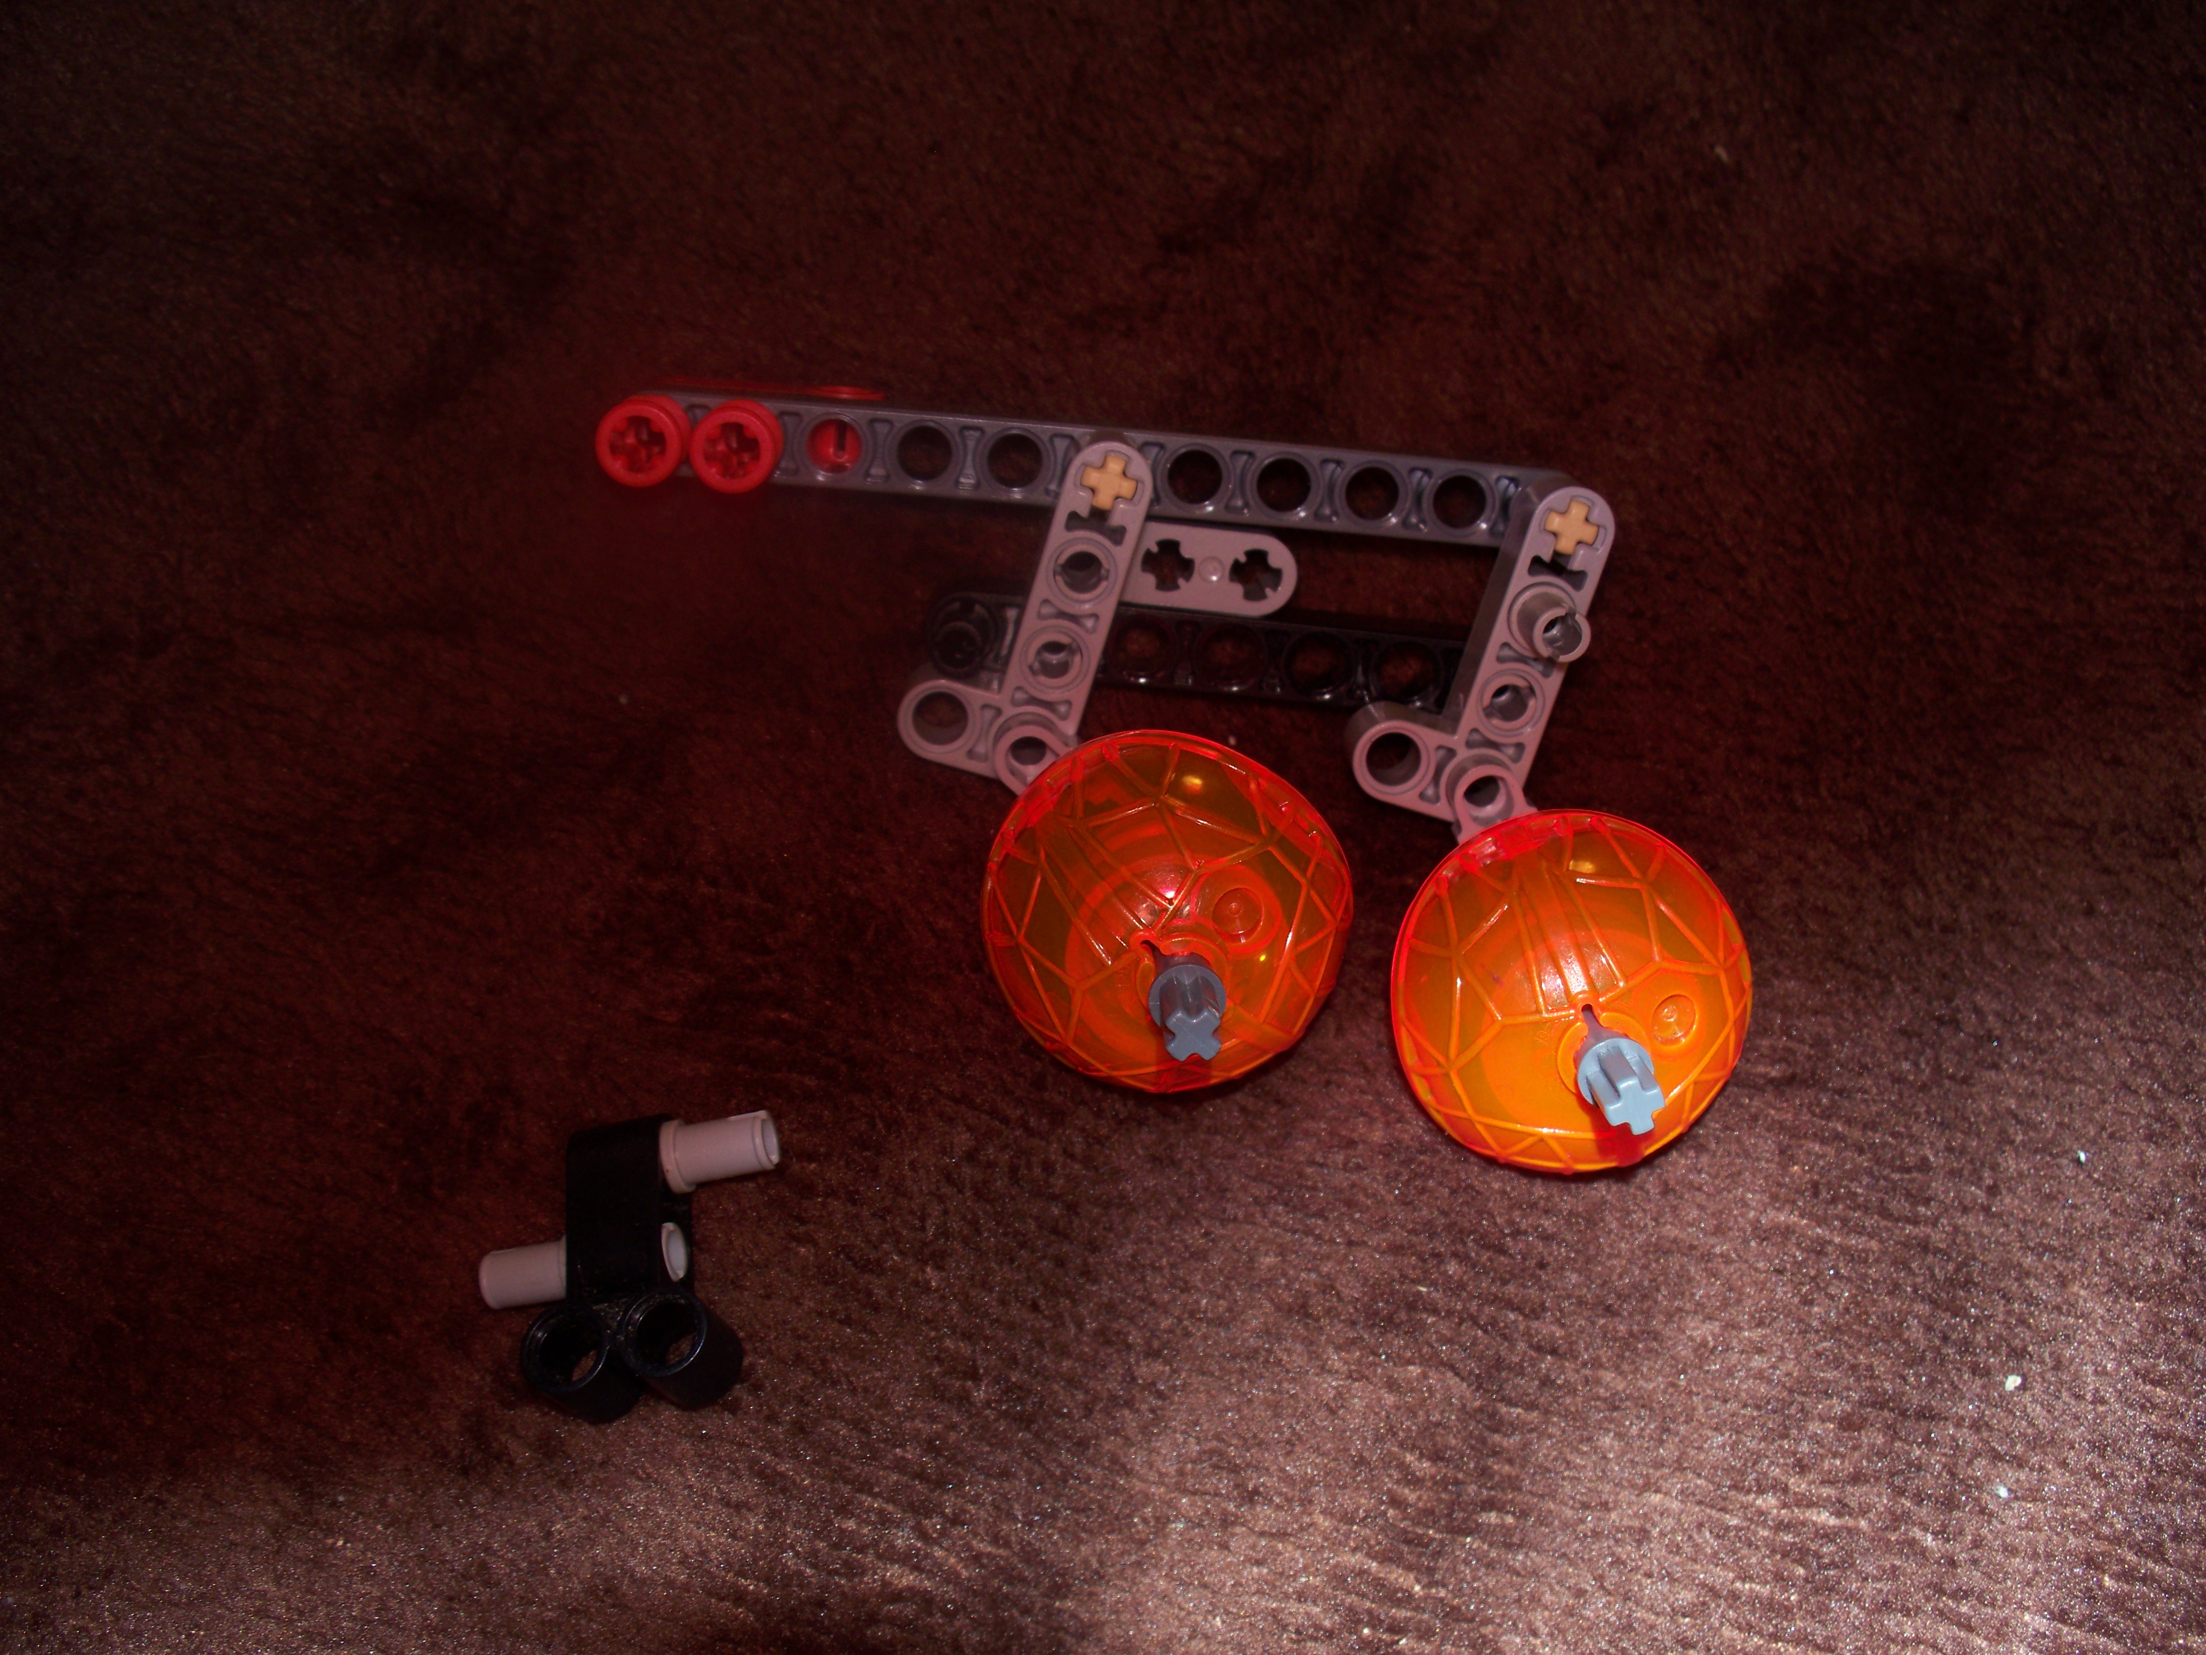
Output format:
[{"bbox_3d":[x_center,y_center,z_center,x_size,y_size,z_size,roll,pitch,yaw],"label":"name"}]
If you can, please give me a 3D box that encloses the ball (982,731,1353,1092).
[{"bbox_3d":[0.006,0.011,0.188,0.033,0.028,0.033,5,107,-4],"label":"ball"}]

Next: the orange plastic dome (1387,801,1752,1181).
[{"bbox_3d":[0.042,0.018,0.192,0.033,0.028,0.033,-1,107,-2],"label":"orange plastic dome"}]

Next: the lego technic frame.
[{"bbox_3d":[-0.001,-0.019,0.201,0.088,0.030,0.036,5,107,-4],"label":"lego technic frame"}]

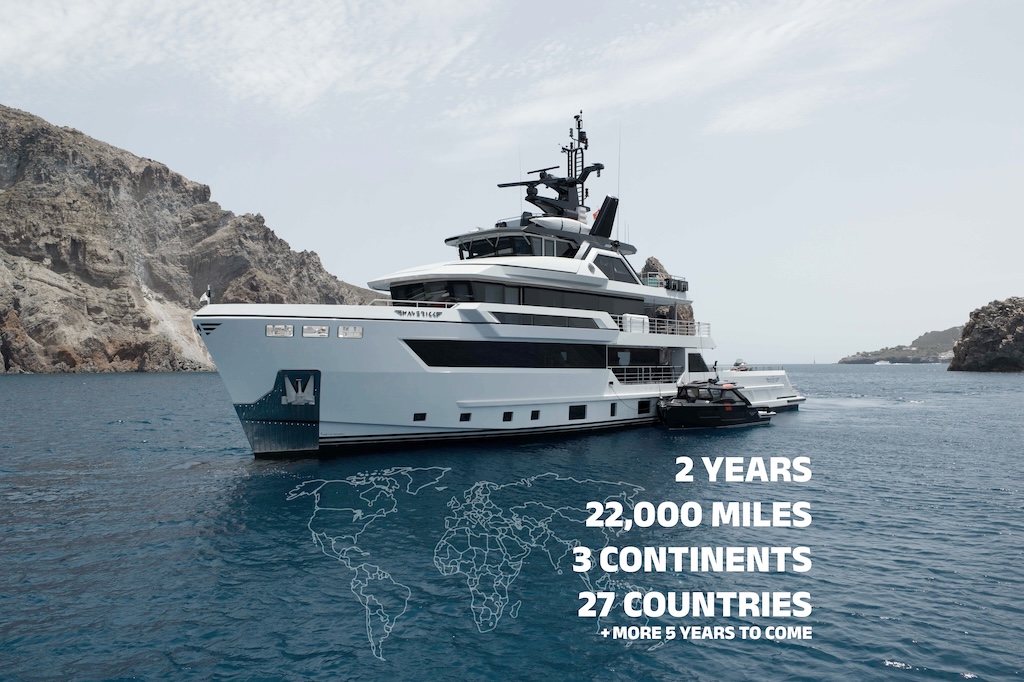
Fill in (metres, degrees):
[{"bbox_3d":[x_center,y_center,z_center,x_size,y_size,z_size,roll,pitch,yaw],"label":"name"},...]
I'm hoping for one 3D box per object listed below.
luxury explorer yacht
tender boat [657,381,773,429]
[{"bbox_3d":[4.116,-4.303,39.824,9.000,18.400,44.000,-2,-3,44],"label":"luxury explorer yacht"},{"bbox_3d":[11.466,3.677,38.840,8.500,2.750,2.800,1,-2,-35],"label":"tender boat"}]

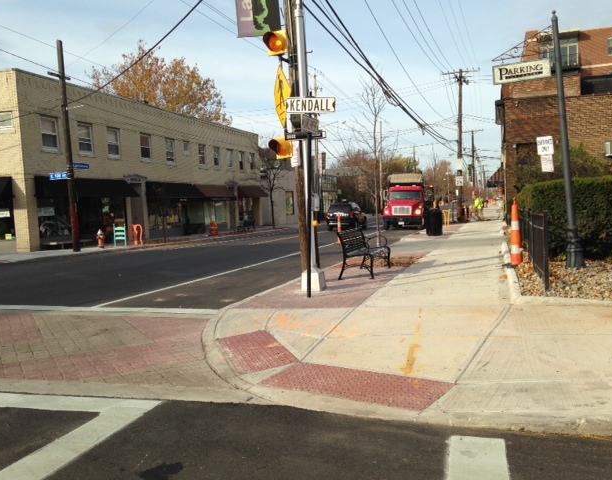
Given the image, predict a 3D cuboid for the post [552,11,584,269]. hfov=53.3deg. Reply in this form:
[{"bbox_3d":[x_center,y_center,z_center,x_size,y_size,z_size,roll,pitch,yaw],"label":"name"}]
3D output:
[{"bbox_3d":[4.653,-1.786,10.945,0.350,4.567,0.350,-5,3,17],"label":"post"}]

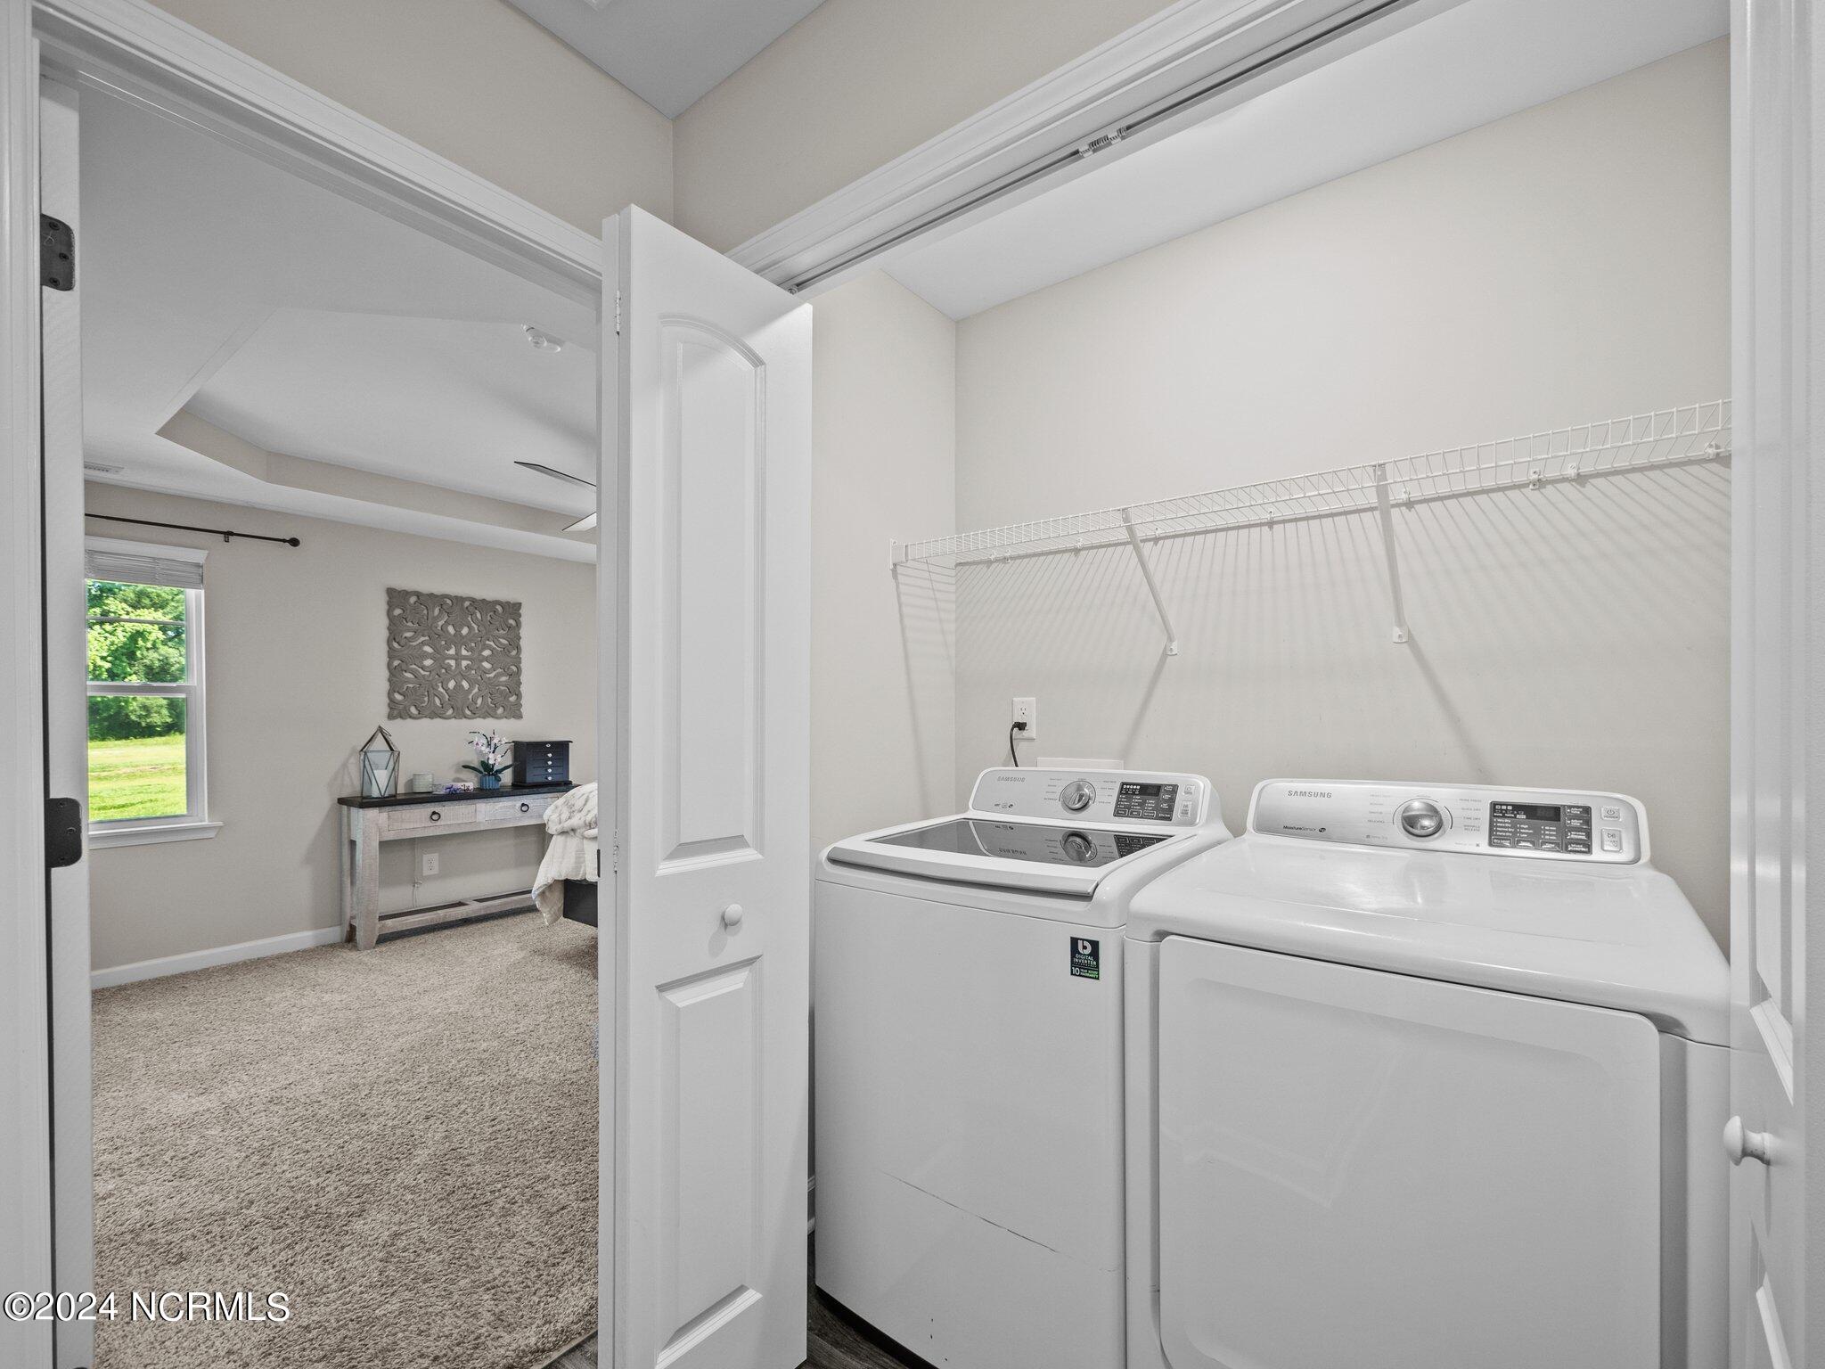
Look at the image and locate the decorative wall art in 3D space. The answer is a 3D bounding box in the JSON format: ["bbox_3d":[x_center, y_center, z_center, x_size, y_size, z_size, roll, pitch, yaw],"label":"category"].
[{"bbox_3d":[-2.769,-0.179,4.510,0.025,0.755,0.750,-1,-2,38],"label":"decorative wall art"}]

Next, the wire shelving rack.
[{"bbox_3d":[0.729,-0.243,1.585,1.737,0.310,0.320,-1,-2,37],"label":"wire shelving rack"}]

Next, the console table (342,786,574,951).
[{"bbox_3d":[-2.622,1.012,4.380,0.370,0.760,1.180,-1,-2,38],"label":"console table"}]

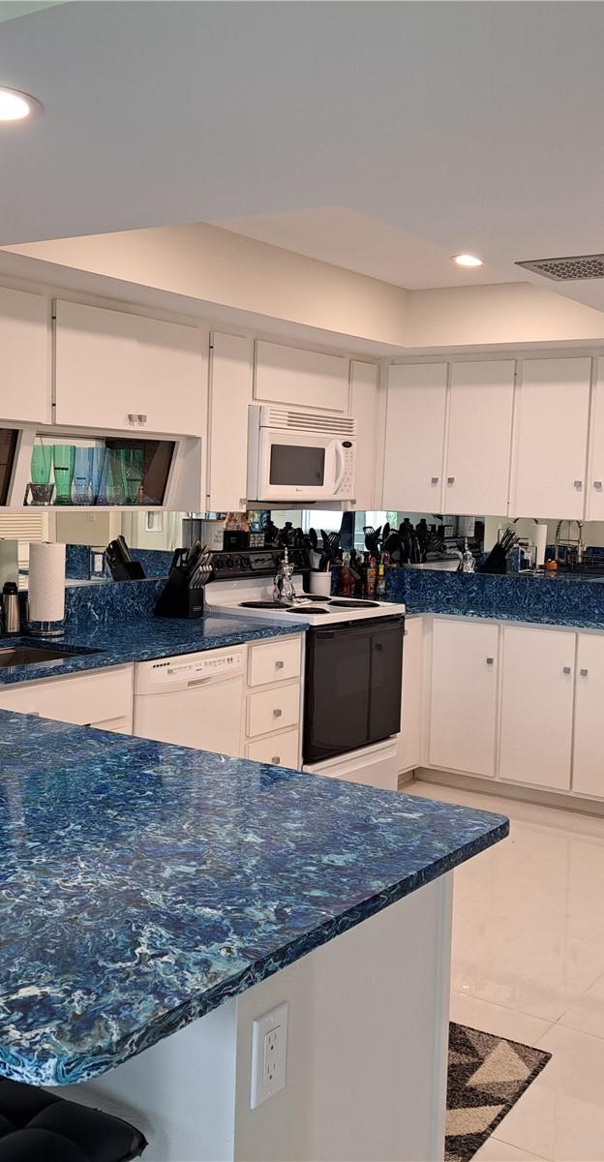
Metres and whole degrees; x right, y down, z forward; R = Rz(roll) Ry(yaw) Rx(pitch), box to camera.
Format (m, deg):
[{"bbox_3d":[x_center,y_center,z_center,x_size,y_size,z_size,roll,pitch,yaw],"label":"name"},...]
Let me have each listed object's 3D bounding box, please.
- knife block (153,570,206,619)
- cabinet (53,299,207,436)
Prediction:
[{"bbox_3d":[-0.520,0.047,4.586,0.198,0.215,0.087,5,6,34],"label":"knife block"},{"bbox_3d":[-0.758,-0.780,4.087,0.353,0.422,0.810,5,6,34],"label":"cabinet"}]

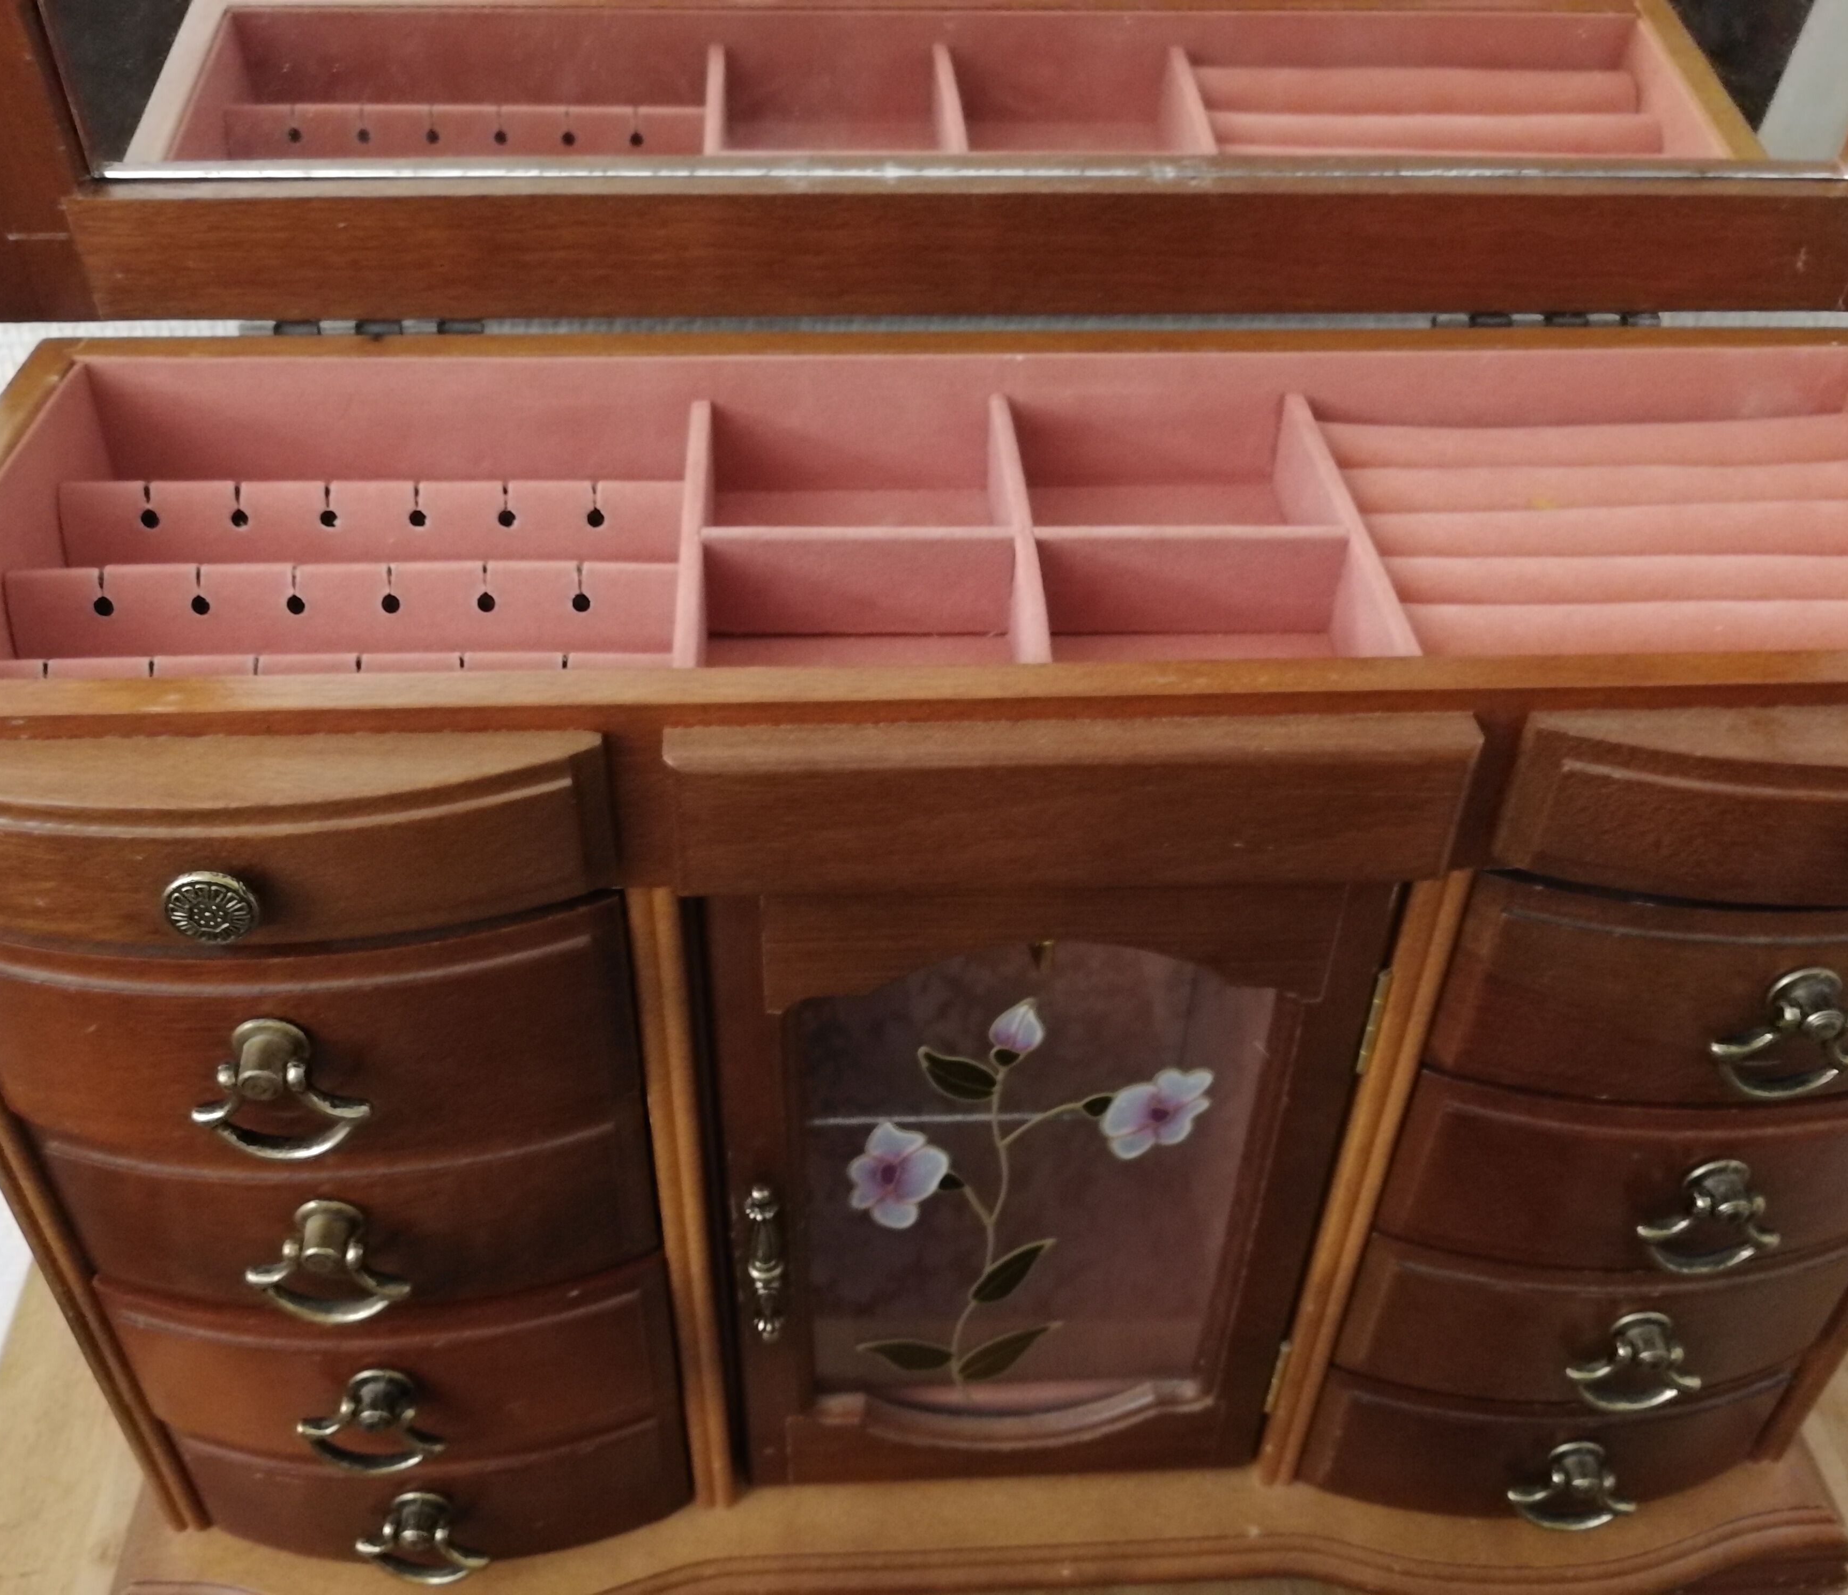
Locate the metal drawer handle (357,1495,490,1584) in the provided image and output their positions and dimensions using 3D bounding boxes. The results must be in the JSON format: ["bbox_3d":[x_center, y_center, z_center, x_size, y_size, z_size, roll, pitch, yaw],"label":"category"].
[{"bbox_3d":[-0.104,0.155,0.347,0.026,0.025,0.010,-1,39,-3],"label":"metal drawer handle"}]

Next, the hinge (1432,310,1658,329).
[{"bbox_3d":[0.125,-0.096,0.333,0.047,0.005,0.005,-1,39,-3],"label":"hinge"}]

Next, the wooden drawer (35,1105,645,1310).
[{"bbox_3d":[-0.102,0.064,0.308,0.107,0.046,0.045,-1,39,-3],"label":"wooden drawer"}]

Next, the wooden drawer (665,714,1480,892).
[{"bbox_3d":[0.021,0.001,0.241,0.115,0.027,0.012,-1,39,-3],"label":"wooden drawer"}]

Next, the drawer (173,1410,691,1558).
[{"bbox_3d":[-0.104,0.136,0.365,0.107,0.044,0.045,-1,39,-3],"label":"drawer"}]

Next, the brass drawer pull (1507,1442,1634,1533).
[{"bbox_3d":[0.140,0.150,0.360,0.028,0.024,0.010,-1,39,-3],"label":"brass drawer pull"}]

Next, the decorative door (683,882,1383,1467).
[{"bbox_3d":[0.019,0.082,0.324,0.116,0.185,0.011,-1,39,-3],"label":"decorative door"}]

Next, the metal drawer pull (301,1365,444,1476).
[{"bbox_3d":[-0.105,0.120,0.319,0.026,0.025,0.010,-1,39,-3],"label":"metal drawer pull"}]

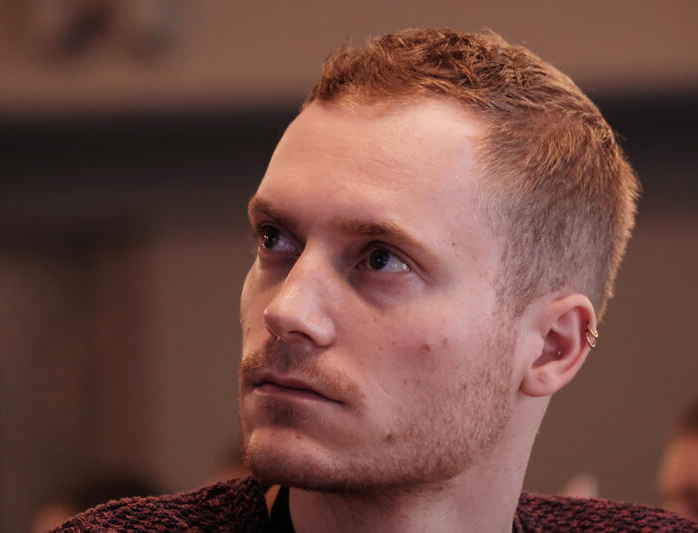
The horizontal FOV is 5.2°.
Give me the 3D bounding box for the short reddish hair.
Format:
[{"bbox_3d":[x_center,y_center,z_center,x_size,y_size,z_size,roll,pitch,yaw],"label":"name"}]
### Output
[{"bbox_3d":[0.058,-0.042,3.894,0.163,0.165,0.190,8,-4,39],"label":"short reddish hair"}]

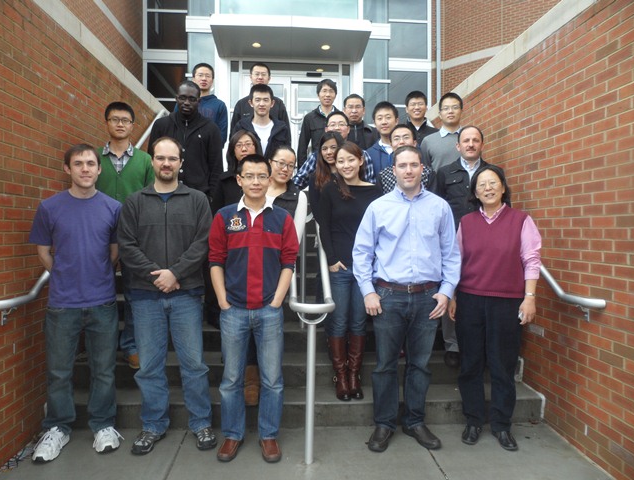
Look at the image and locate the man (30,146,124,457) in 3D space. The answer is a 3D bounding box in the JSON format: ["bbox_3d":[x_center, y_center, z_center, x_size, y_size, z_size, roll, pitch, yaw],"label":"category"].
[{"bbox_3d":[-1.414,0.348,2.857,0.530,1.808,0.330,0,1,-15],"label":"man"}]

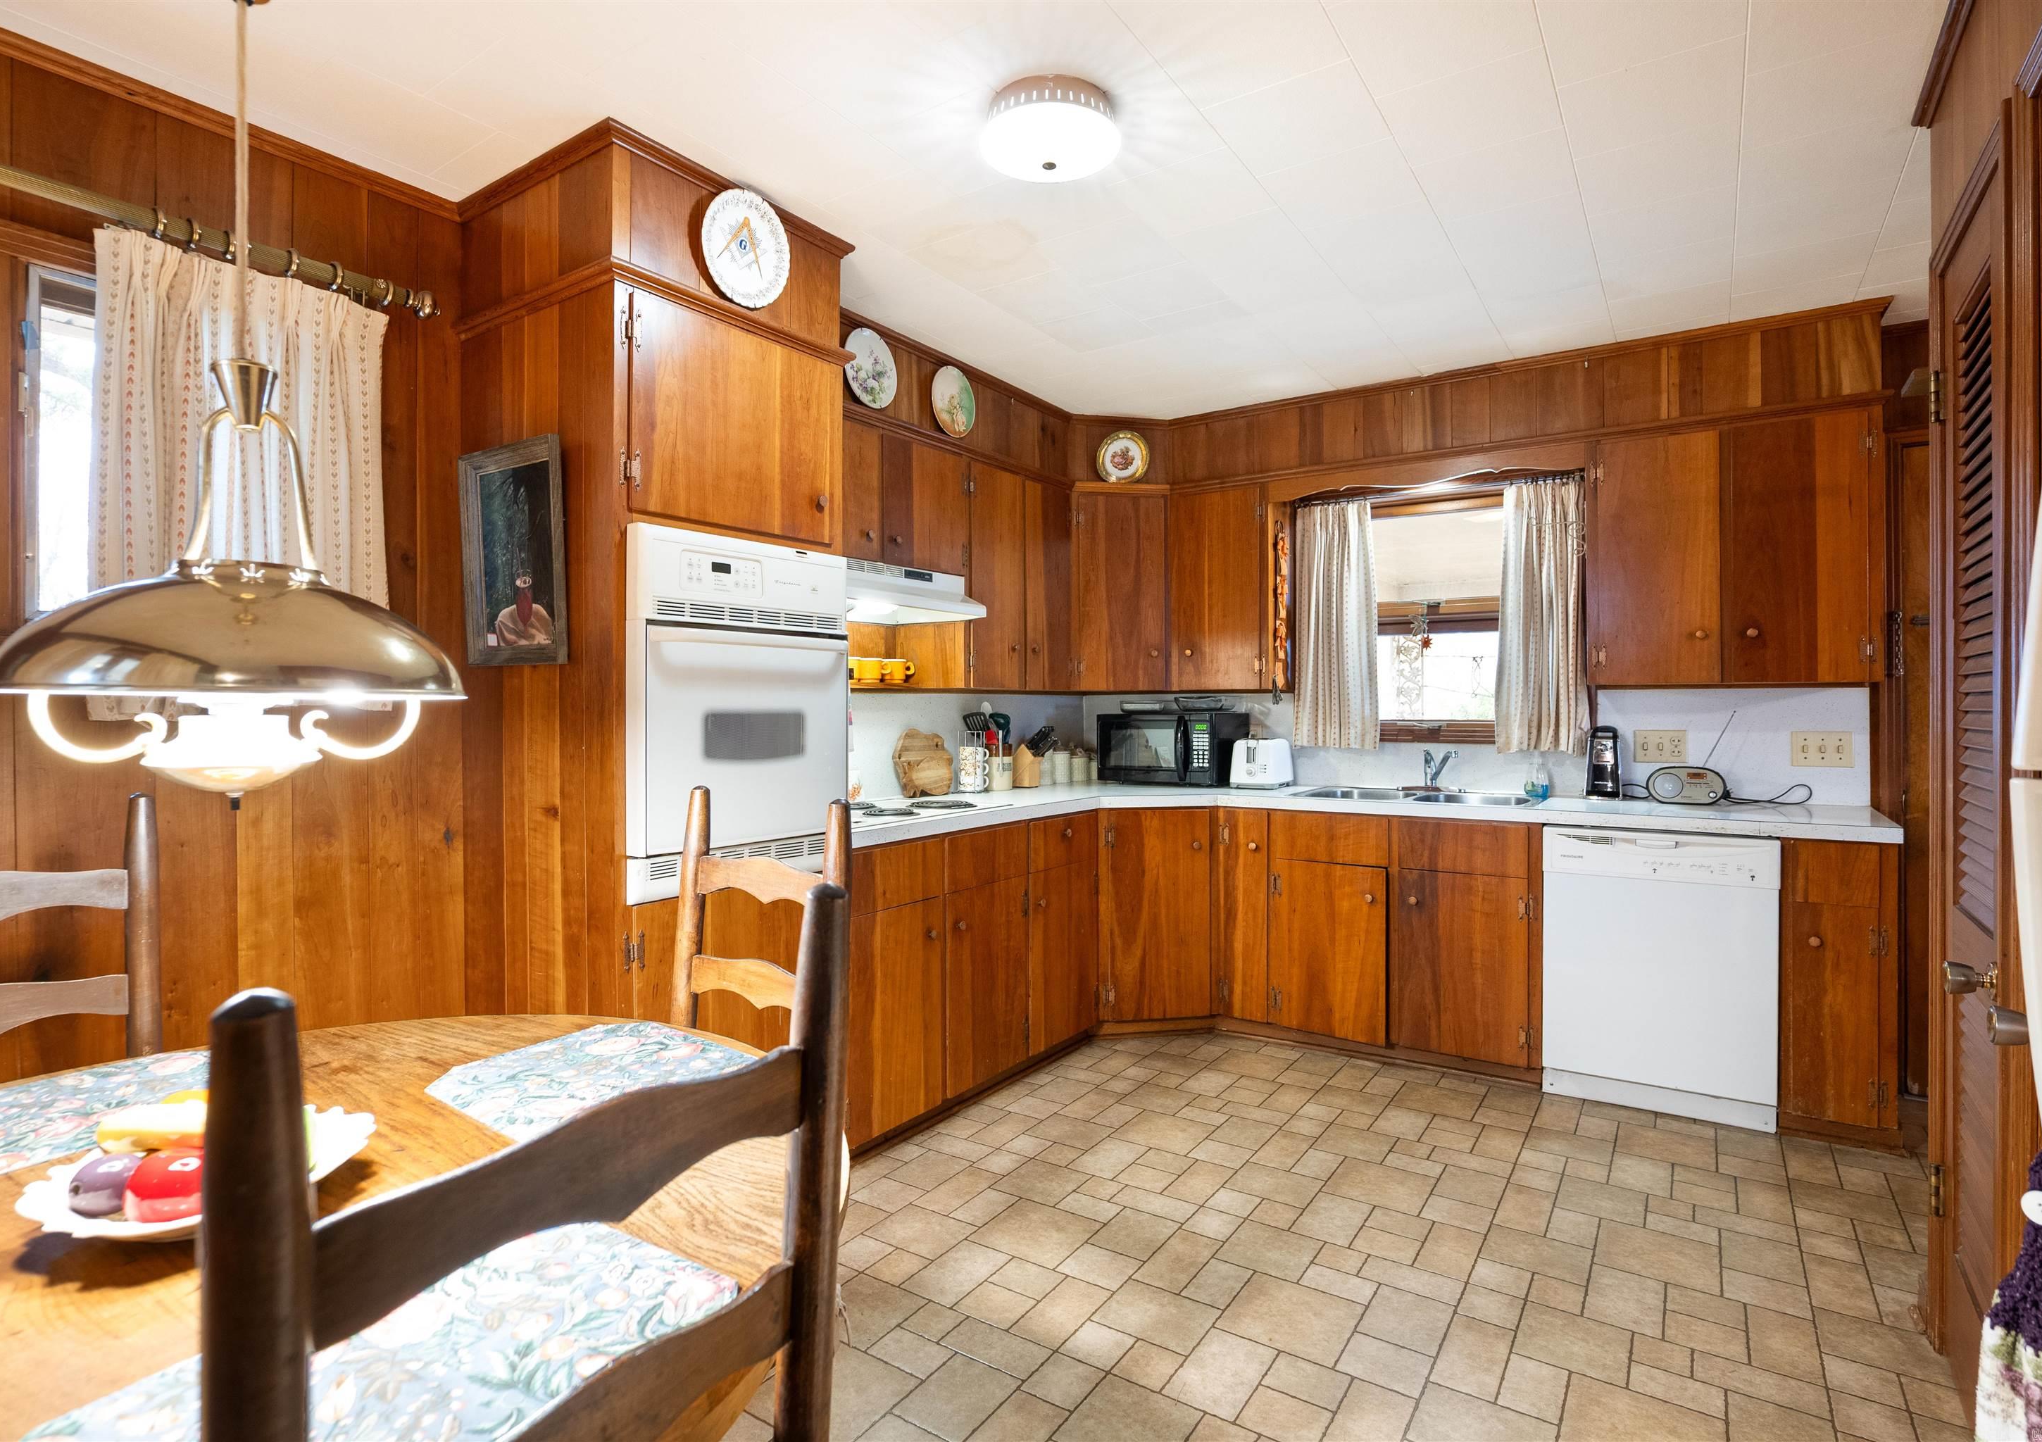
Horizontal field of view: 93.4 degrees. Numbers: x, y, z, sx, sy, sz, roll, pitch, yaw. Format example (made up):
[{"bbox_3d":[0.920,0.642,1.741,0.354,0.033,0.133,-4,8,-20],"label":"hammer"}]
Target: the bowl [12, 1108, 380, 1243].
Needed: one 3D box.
[{"bbox_3d":[-0.831,0.470,0.980,0.283,0.045,0.283,0,1,34],"label":"bowl"}]

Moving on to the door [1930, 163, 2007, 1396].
[{"bbox_3d":[1.653,0.166,1.652,0.036,2.070,0.400,0,0,35],"label":"door"}]

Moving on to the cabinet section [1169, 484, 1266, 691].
[{"bbox_3d":[0.922,-0.561,4.236,0.425,0.862,0.310,0,1,36],"label":"cabinet section"}]

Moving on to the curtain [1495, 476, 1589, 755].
[{"bbox_3d":[1.950,-0.392,3.609,0.305,1.032,0.070,0,0,33],"label":"curtain"}]

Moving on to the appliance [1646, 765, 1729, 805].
[{"bbox_3d":[2.296,0.223,3.315,0.228,0.137,0.120,0,1,34],"label":"appliance"}]

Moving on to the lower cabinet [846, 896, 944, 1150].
[{"bbox_3d":[-0.576,0.834,2.868,0.580,0.630,0.400,0,0,34],"label":"lower cabinet"}]

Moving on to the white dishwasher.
[{"bbox_3d":[2.118,0.774,3.201,0.604,0.856,0.600,0,1,34],"label":"white dishwasher"}]

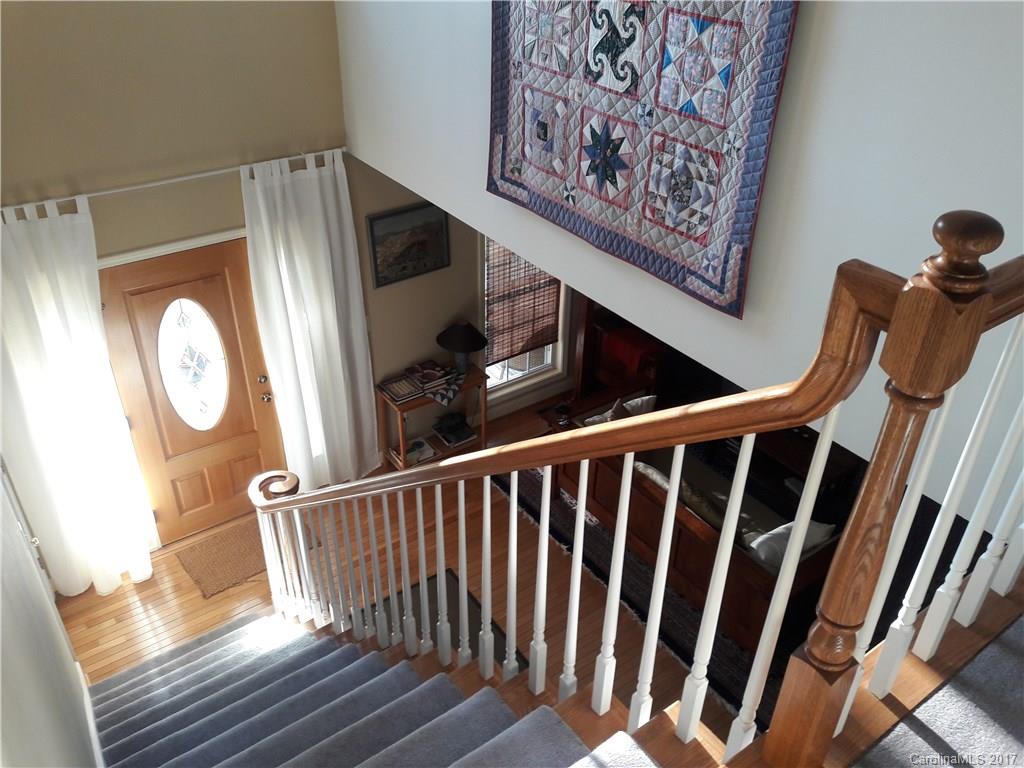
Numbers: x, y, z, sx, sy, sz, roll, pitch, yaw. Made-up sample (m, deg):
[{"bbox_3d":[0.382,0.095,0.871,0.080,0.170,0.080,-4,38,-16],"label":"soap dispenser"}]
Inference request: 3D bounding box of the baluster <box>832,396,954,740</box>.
[{"bbox_3d":[0.584,0.290,1.293,0.033,0.800,0.033,-21,38,-30],"label":"baluster"}]

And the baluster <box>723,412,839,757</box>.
[{"bbox_3d":[0.436,0.406,1.389,0.033,0.880,0.033,-21,38,-30],"label":"baluster"}]

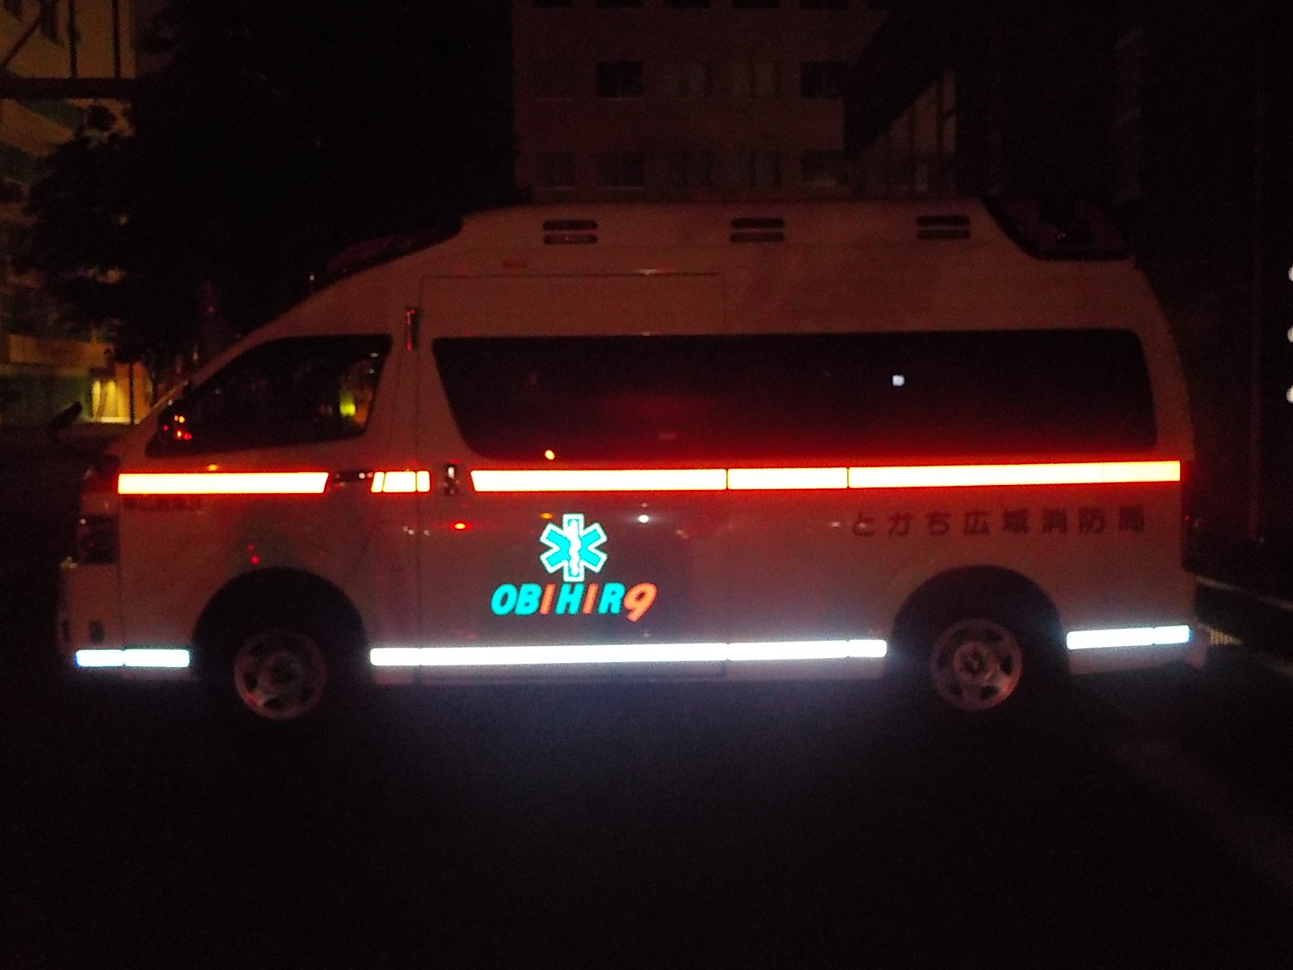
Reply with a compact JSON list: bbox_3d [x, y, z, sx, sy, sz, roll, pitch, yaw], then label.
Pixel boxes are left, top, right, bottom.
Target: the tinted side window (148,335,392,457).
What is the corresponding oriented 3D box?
[{"bbox_3d":[-1.665,-0.393,4.958,1.080,0.530,0.080,-1,-2,2],"label":"tinted side window"}]

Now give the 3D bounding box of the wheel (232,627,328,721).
[{"bbox_3d":[-1.627,0.836,5.036,0.420,0.420,0.160,-1,3,-1],"label":"wheel"}]

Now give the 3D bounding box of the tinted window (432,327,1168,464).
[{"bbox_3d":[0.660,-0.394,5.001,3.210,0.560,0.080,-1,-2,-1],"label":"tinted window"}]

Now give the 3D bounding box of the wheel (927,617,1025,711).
[{"bbox_3d":[1.482,0.806,5.099,0.420,0.420,0.160,-1,3,-1],"label":"wheel"}]

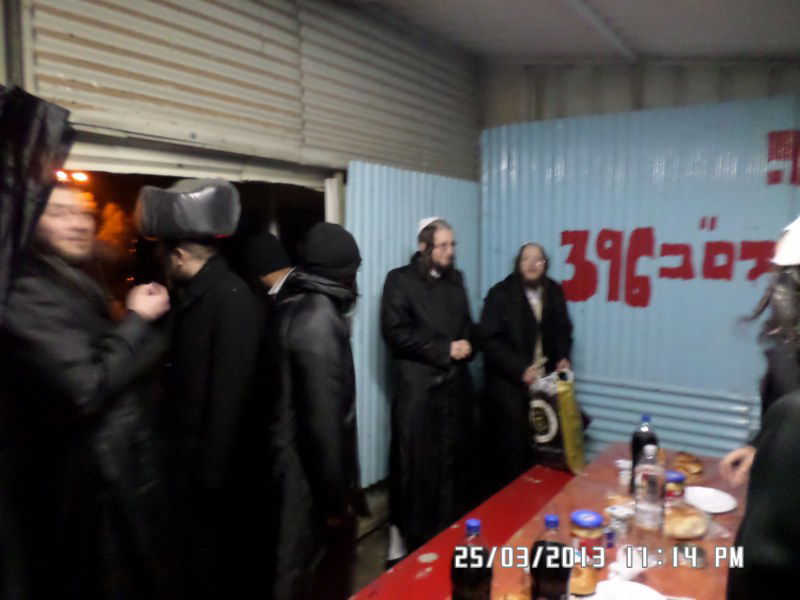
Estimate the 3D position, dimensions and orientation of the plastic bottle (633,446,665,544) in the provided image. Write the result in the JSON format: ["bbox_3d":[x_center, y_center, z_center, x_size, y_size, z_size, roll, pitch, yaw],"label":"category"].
[{"bbox_3d":[0.782,0.608,1.811,0.090,0.310,0.090,-1,6,0],"label":"plastic bottle"}]

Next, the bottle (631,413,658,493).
[{"bbox_3d":[0.923,0.572,2.174,0.090,0.305,0.090,-1,6,0],"label":"bottle"}]

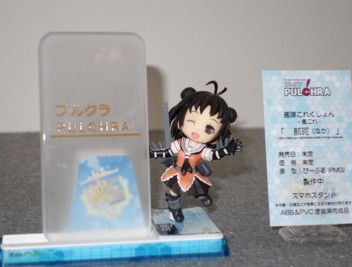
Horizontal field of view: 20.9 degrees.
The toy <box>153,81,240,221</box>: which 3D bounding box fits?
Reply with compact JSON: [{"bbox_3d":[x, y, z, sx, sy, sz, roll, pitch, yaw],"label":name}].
[{"bbox_3d":[0.010,0.011,0.557,0.057,0.082,0.044,-2,10,4],"label":"toy"}]

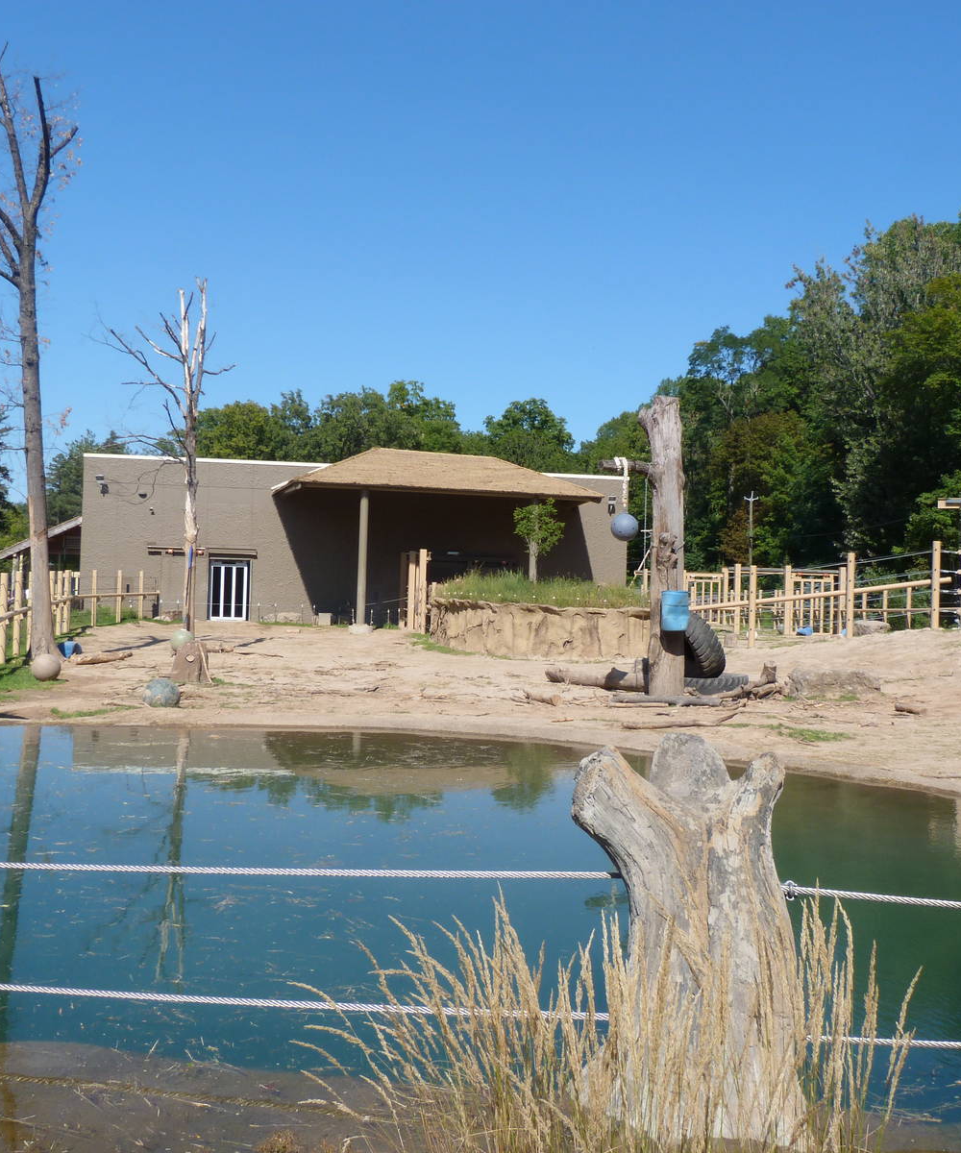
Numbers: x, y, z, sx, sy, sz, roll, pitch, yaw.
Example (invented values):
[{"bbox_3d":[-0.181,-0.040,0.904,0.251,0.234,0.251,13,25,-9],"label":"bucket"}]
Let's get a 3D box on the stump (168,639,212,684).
[{"bbox_3d":[-6.923,2.035,26.500,1.000,1.040,0.950,2,0,0],"label":"stump"}]

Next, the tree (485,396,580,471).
[{"bbox_3d":[5.163,-7.402,115.000,10.500,22.000,10.000,1,-1,2],"label":"tree"}]

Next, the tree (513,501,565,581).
[{"bbox_3d":[2.099,-1.233,40.000,1.850,3.050,1.800,1,-1,3],"label":"tree"}]

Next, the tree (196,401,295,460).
[{"bbox_3d":[-24.477,-7.981,114.970,10.300,20.000,10.300,2,0,0],"label":"tree"}]

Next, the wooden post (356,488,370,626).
[{"bbox_3d":[-5.801,-0.952,55.000,0.450,6.850,0.450,2,0,0],"label":"wooden post"}]

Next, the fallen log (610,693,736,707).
[{"bbox_3d":[4.271,2.728,24.600,2.700,0.240,0.300,2,0,0],"label":"fallen log"}]

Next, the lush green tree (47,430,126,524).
[{"bbox_3d":[-32.890,-4.995,91.979,6.600,14.000,6.600,2,0,0],"label":"lush green tree"}]

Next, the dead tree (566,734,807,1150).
[{"bbox_3d":[0.713,1.202,3.800,0.770,1.320,0.680,1,-1,11],"label":"dead tree"}]

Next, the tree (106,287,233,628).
[{"bbox_3d":[-11.628,-4.377,41.500,4.500,13.500,4.000,2,-1,-16],"label":"tree"}]

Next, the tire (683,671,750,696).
[{"bbox_3d":[5.393,2.510,25.500,1.550,0.420,1.550,1,-1,12],"label":"tire"}]

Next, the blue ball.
[{"bbox_3d":[-5.246,1.960,18.300,0.610,0.580,0.610,2,-1,-16],"label":"blue ball"}]

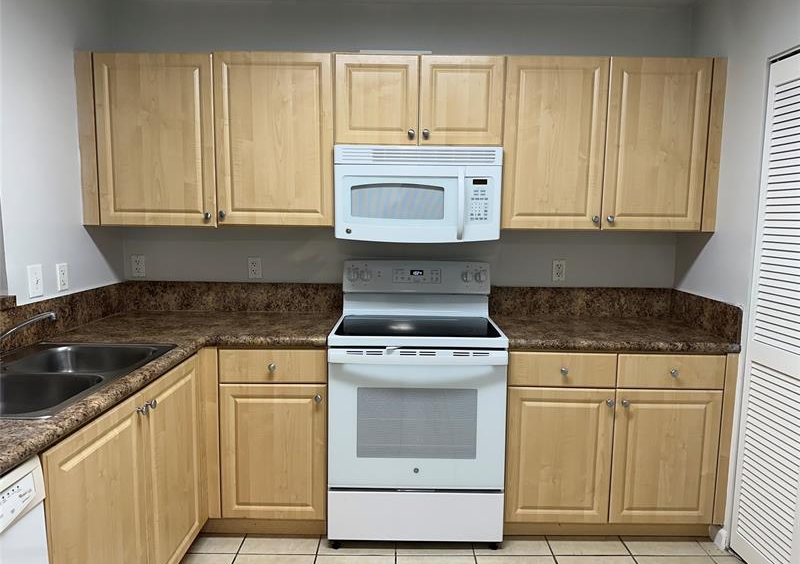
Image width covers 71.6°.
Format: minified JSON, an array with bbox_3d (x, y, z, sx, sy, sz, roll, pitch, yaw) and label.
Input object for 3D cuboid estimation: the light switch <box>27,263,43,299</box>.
[{"bbox_3d":[-1.465,-0.003,2.240,0.014,0.123,0.077,1,6,0],"label":"light switch"}]

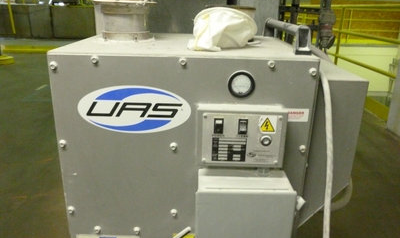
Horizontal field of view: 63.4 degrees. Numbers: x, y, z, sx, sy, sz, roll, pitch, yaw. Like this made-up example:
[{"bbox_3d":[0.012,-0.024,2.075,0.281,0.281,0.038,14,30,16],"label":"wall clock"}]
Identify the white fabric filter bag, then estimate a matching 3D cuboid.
[{"bbox_3d":[0.086,-0.309,1.100,0.251,0.126,0.250,1,20,0],"label":"white fabric filter bag"}]

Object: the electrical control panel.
[{"bbox_3d":[0.117,0.050,0.944,0.249,0.169,0.065,1,20,0],"label":"electrical control panel"}]

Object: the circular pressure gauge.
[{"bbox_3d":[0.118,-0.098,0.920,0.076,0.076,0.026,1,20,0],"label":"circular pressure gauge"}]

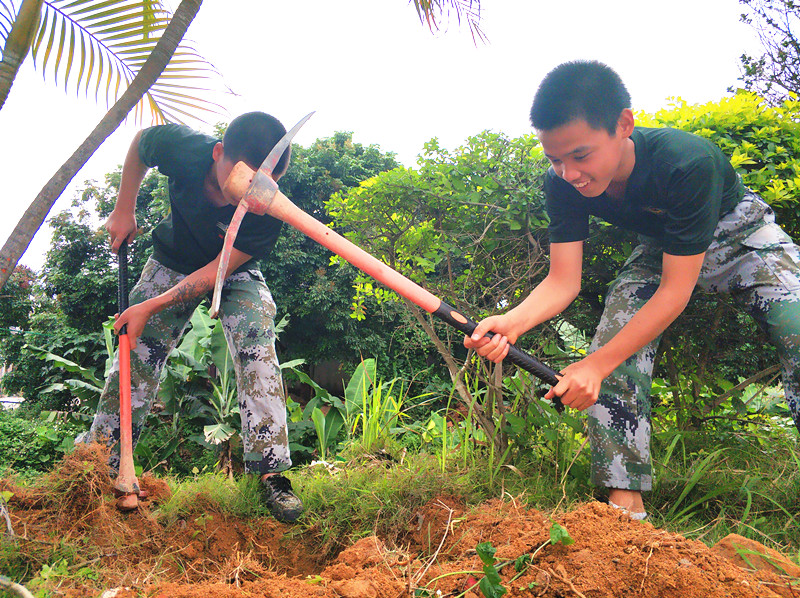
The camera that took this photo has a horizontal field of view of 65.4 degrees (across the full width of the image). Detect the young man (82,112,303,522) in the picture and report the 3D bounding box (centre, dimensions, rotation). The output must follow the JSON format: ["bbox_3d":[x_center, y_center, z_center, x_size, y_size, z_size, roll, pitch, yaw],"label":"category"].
[{"bbox_3d":[-0.730,0.070,2.150,0.800,1.340,0.680,1,-6,-7],"label":"young man"}]

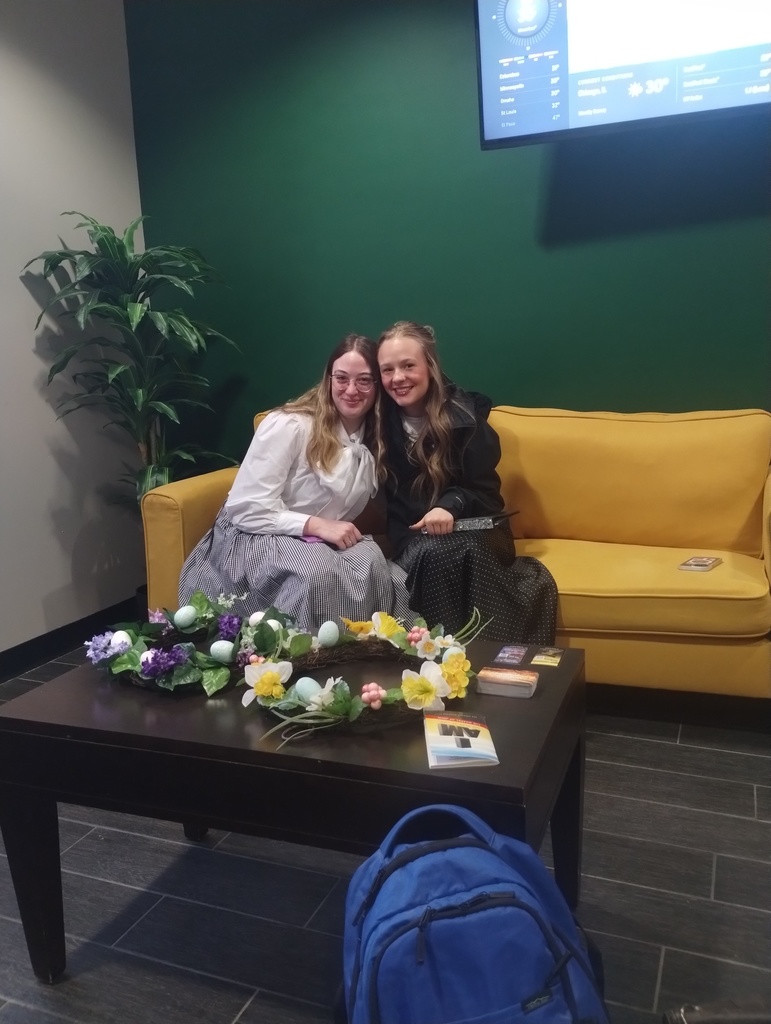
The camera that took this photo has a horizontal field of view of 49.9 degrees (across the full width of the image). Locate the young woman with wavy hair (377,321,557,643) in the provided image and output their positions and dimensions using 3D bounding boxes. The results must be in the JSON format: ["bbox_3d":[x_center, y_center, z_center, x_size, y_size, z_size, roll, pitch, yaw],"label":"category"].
[{"bbox_3d":[0.212,0.016,2.363,0.540,1.120,0.680,-1,10,10],"label":"young woman with wavy hair"}]

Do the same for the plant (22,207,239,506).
[{"bbox_3d":[-0.830,-0.277,3.010,0.620,1.550,0.680,2,11,23],"label":"plant"}]

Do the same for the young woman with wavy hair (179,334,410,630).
[{"bbox_3d":[-0.230,0.011,2.549,0.630,1.090,0.700,-3,10,-2],"label":"young woman with wavy hair"}]

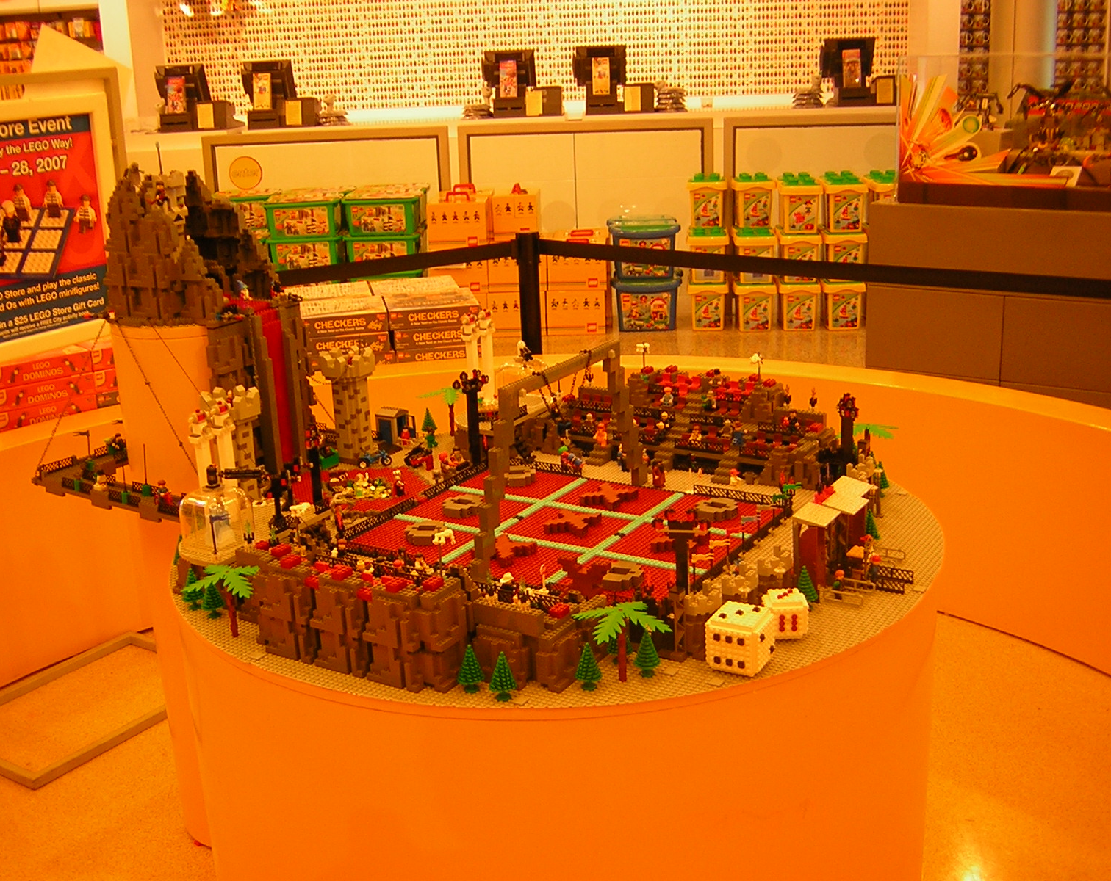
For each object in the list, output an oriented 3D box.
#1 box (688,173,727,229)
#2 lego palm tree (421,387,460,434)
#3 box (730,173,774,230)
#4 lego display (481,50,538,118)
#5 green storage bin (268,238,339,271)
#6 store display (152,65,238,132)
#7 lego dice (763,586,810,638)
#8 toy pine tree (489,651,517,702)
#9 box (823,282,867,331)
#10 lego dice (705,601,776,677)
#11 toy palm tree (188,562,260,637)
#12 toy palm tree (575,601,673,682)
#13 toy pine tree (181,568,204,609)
[{"bbox_3d":[0.824,-1.296,7.347,0.210,0.265,0.210,-1,17,6],"label":"box"},{"bbox_3d":[-0.210,-0.057,2.760,0.132,0.100,0.124,-3,17,-2],"label":"lego palm tree"},{"bbox_3d":[1.056,-1.288,7.290,0.210,0.265,0.210,-1,17,5],"label":"box"},{"bbox_3d":[-0.293,-2.247,8.532,0.330,0.400,0.290,-2,17,1],"label":"lego display"},{"bbox_3d":[-1.299,-0.970,7.128,0.372,0.193,0.280,-1,17,4],"label":"green storage bin"},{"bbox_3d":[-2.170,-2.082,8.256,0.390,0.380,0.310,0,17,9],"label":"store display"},{"bbox_3d":[0.307,0.234,1.819,0.051,0.051,0.051,-2,17,0],"label":"lego dice"},{"bbox_3d":[-0.065,0.288,1.661,0.032,0.064,0.032,-2,17,1],"label":"toy pine tree"},{"bbox_3d":[1.546,-0.740,7.288,0.208,0.268,0.208,-2,17,2],"label":"box"},{"bbox_3d":[0.234,0.251,1.706,0.064,0.058,0.066,7,19,30],"label":"lego dice"},{"bbox_3d":[-0.447,0.225,1.878,0.122,0.102,0.118,1,17,12],"label":"toy palm tree"},{"bbox_3d":[0.083,0.254,1.695,0.124,0.102,0.118,-8,18,-16],"label":"toy palm tree"},{"bbox_3d":[-0.532,0.217,1.990,0.032,0.064,0.032,-2,17,1],"label":"toy pine tree"}]

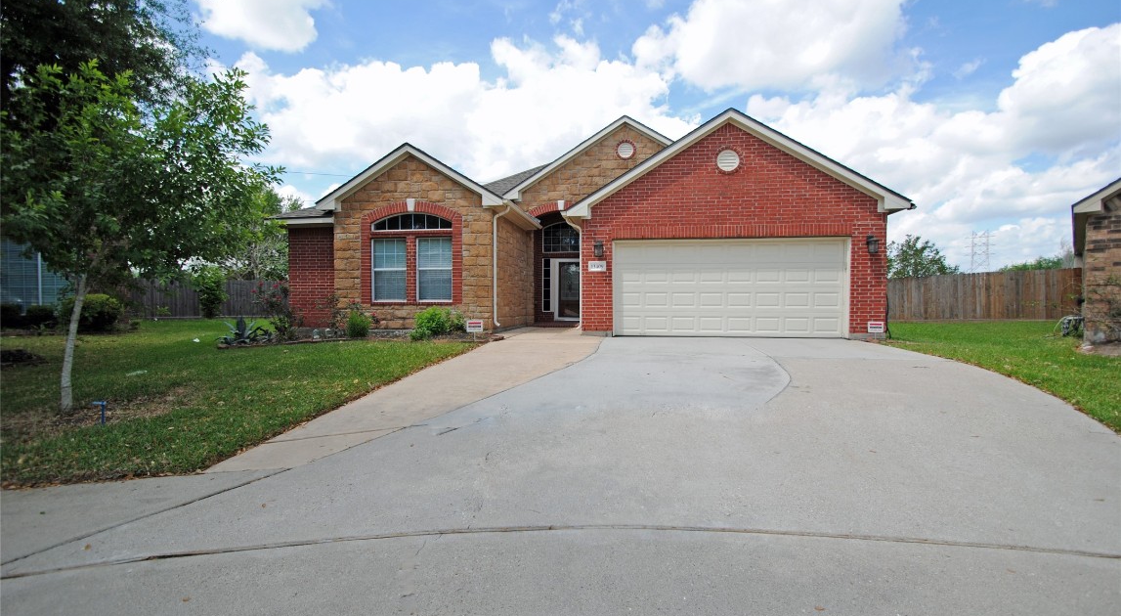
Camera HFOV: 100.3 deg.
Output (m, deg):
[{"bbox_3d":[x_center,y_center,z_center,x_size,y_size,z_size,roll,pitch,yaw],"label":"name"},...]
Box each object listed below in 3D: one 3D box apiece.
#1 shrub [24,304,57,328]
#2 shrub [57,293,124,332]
[{"bbox_3d":[-16.500,0.260,14.850,0.850,0.780,0.850,0,1,0],"label":"shrub"},{"bbox_3d":[-13.750,0.120,13.700,1.450,1.130,1.400,0,1,0],"label":"shrub"}]

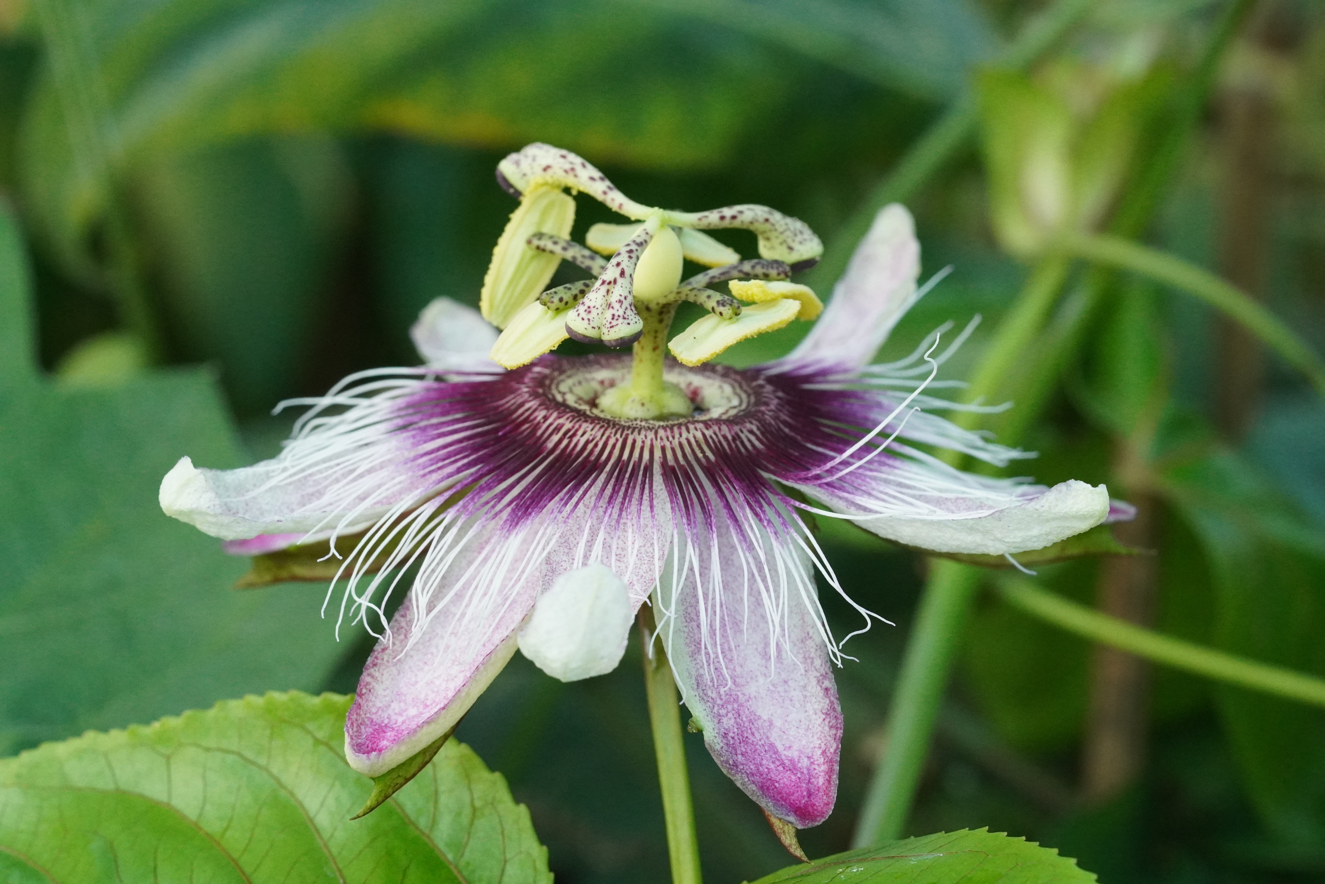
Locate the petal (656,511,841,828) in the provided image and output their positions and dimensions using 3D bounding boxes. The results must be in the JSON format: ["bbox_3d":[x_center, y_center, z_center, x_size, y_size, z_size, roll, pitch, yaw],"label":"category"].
[{"bbox_3d":[0.007,0.015,0.367,0.014,0.028,0.005,-7,-22,-24],"label":"petal"}]

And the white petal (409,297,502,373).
[{"bbox_3d":[-0.014,-0.008,0.394,0.011,0.005,0.019,-9,23,-39],"label":"white petal"}]

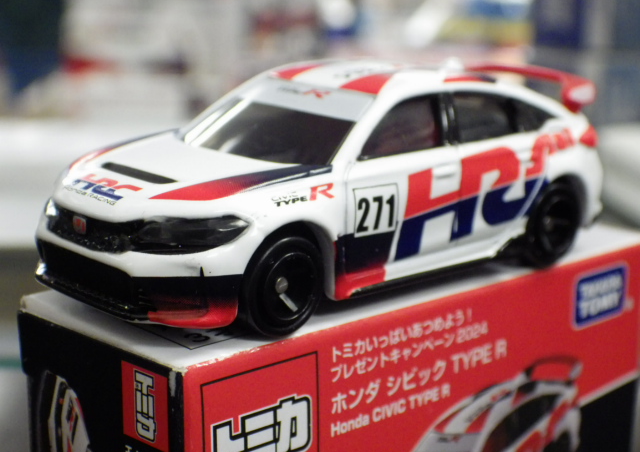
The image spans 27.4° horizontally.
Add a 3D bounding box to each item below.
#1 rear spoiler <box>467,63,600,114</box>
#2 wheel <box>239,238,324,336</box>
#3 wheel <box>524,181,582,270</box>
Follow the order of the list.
[{"bbox_3d":[0.026,-0.018,0.172,0.006,0.005,0.021,-11,17,-41],"label":"rear spoiler"},{"bbox_3d":[-0.005,0.006,0.132,0.010,0.010,0.004,-11,17,-41],"label":"wheel"},{"bbox_3d":[0.027,0.000,0.160,0.010,0.010,0.004,-11,17,-41],"label":"wheel"}]

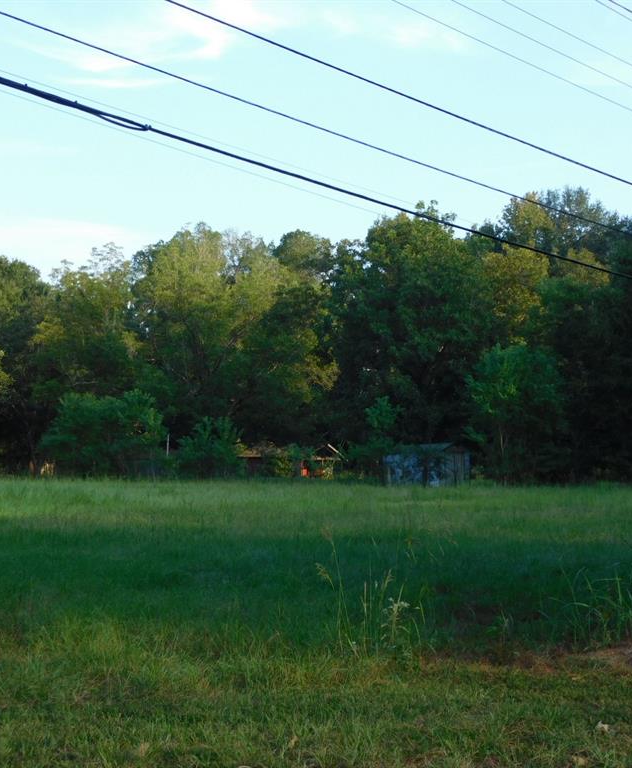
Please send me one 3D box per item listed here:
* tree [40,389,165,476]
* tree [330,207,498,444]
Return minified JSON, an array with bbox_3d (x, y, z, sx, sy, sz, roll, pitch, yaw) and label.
[{"bbox_3d":[-11.179,2.592,79.000,6.388,4.713,5.300,0,-3,0],"label":"tree"},{"bbox_3d":[5.170,-1.988,80.000,8.696,14.582,8.400,0,-3,0],"label":"tree"}]

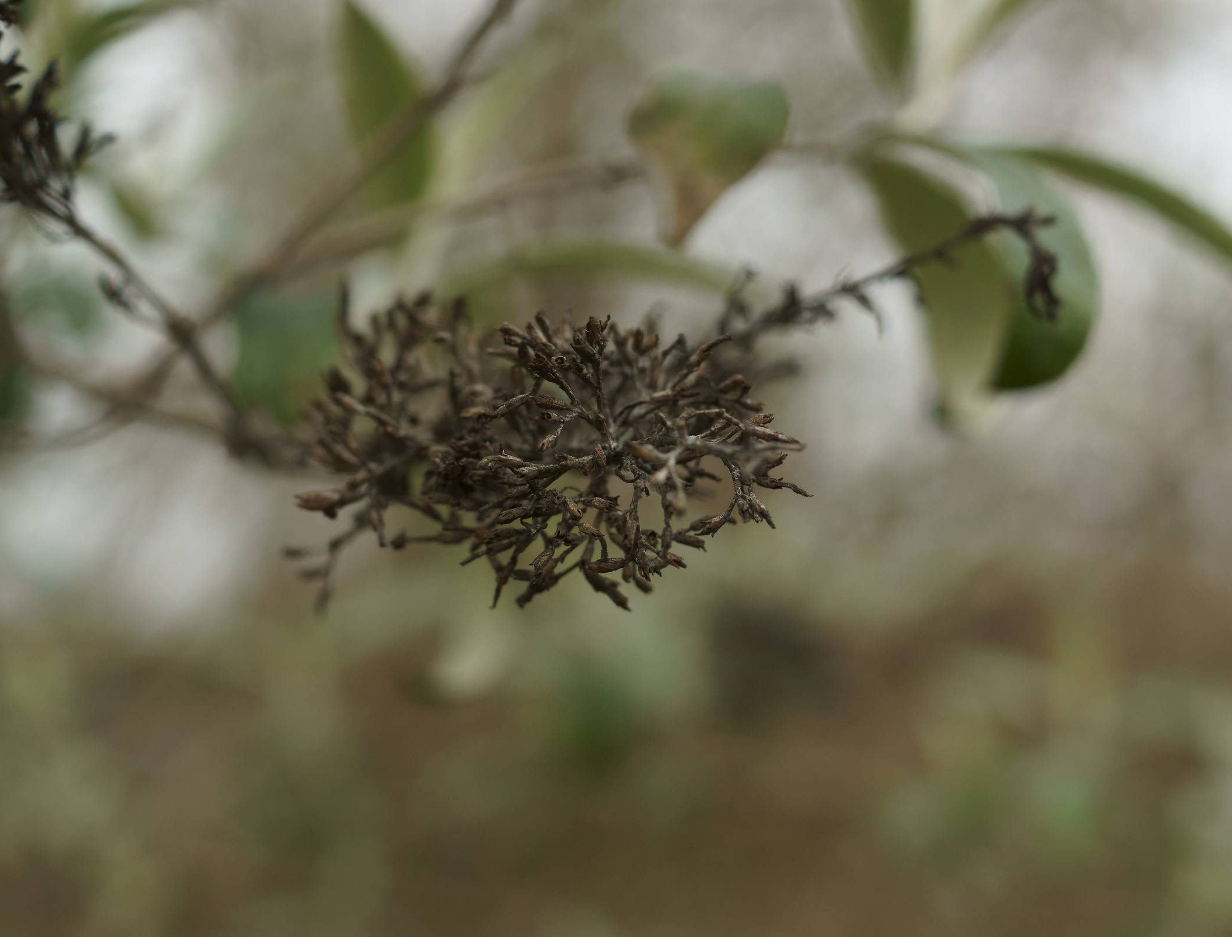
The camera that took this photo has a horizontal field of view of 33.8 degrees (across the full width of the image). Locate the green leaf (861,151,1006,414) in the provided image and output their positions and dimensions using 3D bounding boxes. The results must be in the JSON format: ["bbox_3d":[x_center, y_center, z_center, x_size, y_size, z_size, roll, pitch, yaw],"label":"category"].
[{"bbox_3d":[0.084,-0.049,0.510,0.027,0.069,0.022,-18,3,0],"label":"green leaf"}]

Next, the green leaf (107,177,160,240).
[{"bbox_3d":[-0.138,-0.074,0.580,0.009,0.021,0.011,-35,3,0],"label":"green leaf"}]

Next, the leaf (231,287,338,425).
[{"bbox_3d":[-0.088,-0.030,0.540,0.029,0.037,0.025,0,3,0],"label":"leaf"}]

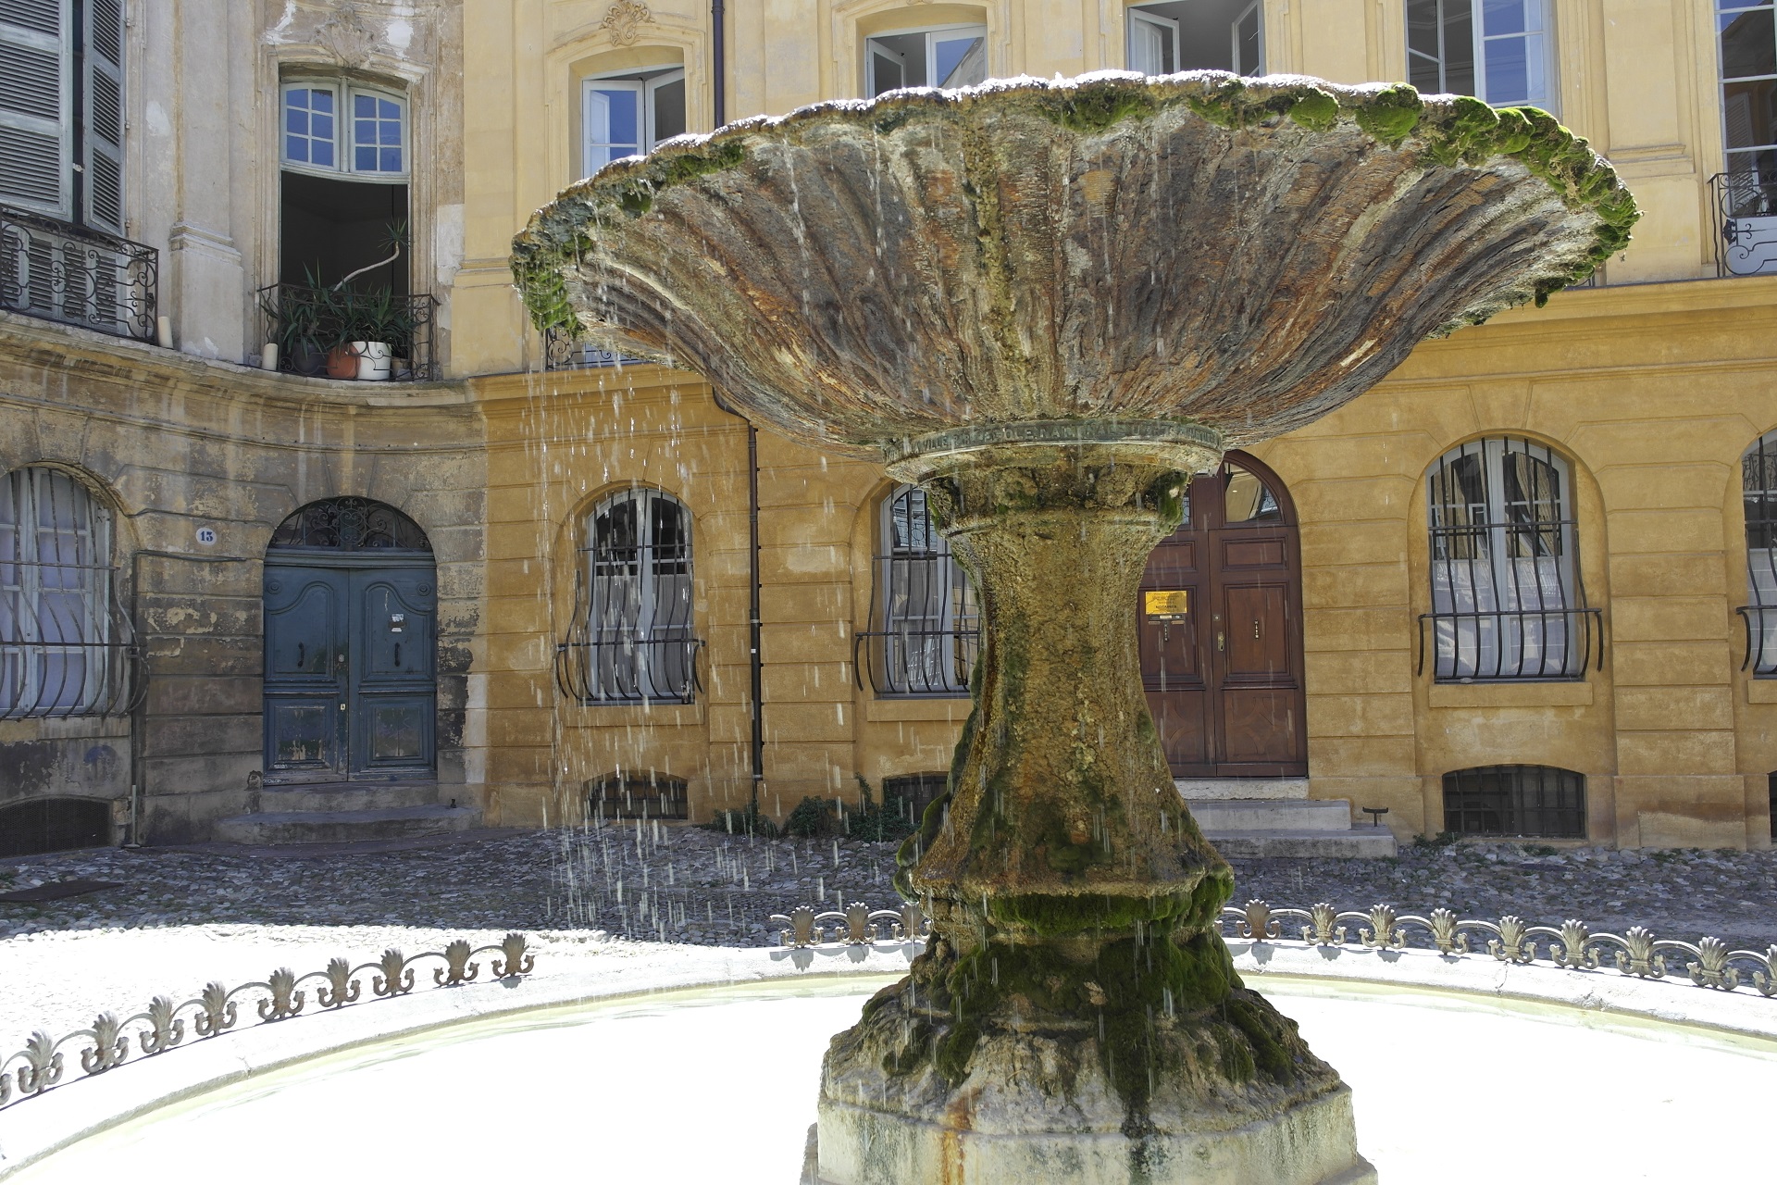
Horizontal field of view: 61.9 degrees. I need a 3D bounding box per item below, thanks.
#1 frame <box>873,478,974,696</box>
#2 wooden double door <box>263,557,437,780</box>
[{"bbox_3d":[0.552,-0.013,14.357,1.260,2.040,0.100,-2,-3,14],"label":"frame"},{"bbox_3d":[-5.421,0.770,14.959,1.641,2.248,0.150,0,-3,-21],"label":"wooden double door"}]

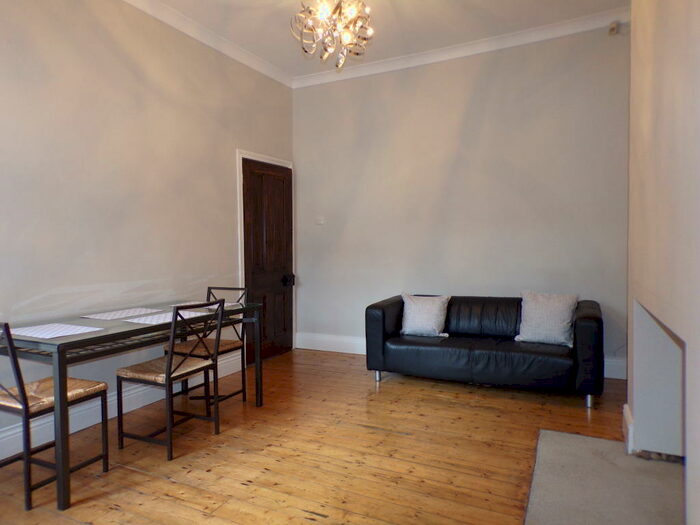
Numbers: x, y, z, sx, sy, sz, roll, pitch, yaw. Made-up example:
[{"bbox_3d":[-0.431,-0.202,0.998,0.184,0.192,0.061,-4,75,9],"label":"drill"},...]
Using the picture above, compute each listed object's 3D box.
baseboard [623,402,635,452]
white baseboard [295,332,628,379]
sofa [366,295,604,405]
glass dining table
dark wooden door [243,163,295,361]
[{"bbox_3d":[1.625,0.969,2.829,0.030,0.168,0.365,0,2,27],"label":"baseboard"},{"bbox_3d":[0.899,0.922,4.888,3.420,0.170,0.025,0,2,27],"label":"white baseboard"},{"bbox_3d":[1.148,0.685,4.164,1.810,0.675,0.900,0,2,27],"label":"sofa"},{"bbox_3d":[-1.303,0.709,3.022,0.744,0.743,1.579,0,2,24],"label":"glass dining table"},{"bbox_3d":[-0.879,-0.015,5.205,0.055,2.066,0.807,0,2,27],"label":"dark wooden door"}]

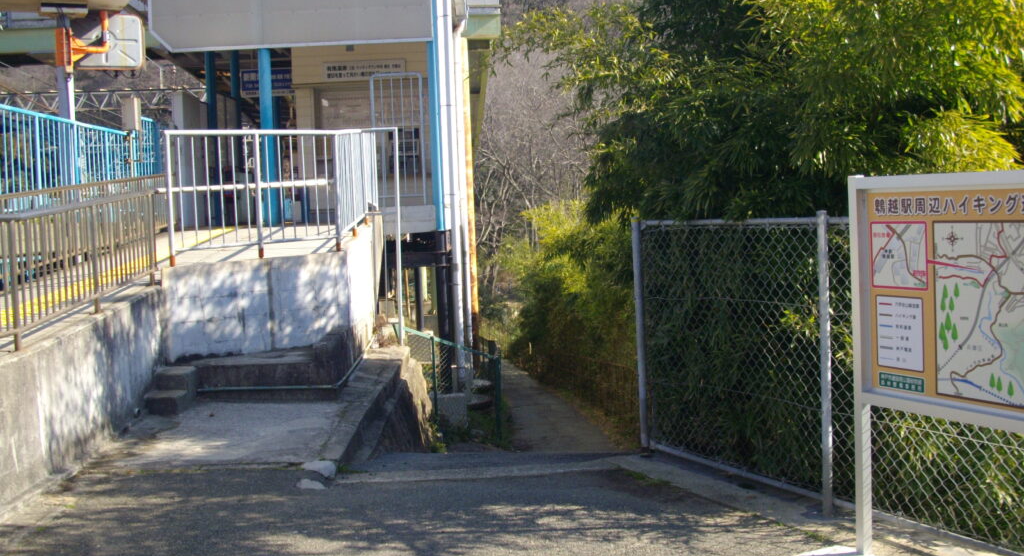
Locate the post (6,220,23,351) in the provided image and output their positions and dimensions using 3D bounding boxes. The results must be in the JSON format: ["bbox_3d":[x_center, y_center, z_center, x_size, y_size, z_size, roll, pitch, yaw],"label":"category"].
[{"bbox_3d":[-3.066,0.046,6.731,0.050,0.810,0.050,-2,3,-3],"label":"post"}]

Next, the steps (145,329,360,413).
[{"bbox_3d":[-2.320,0.846,9.975,1.620,0.460,1.550,-2,3,-3],"label":"steps"}]

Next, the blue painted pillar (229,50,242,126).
[{"bbox_3d":[-4.820,-2.504,19.428,0.165,3.000,0.165,-2,3,-3],"label":"blue painted pillar"}]

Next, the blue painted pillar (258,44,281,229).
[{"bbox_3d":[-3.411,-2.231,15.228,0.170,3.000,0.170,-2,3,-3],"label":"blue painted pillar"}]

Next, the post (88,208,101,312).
[{"bbox_3d":[-3.171,-0.139,8.310,0.050,0.820,0.050,-2,3,-3],"label":"post"}]

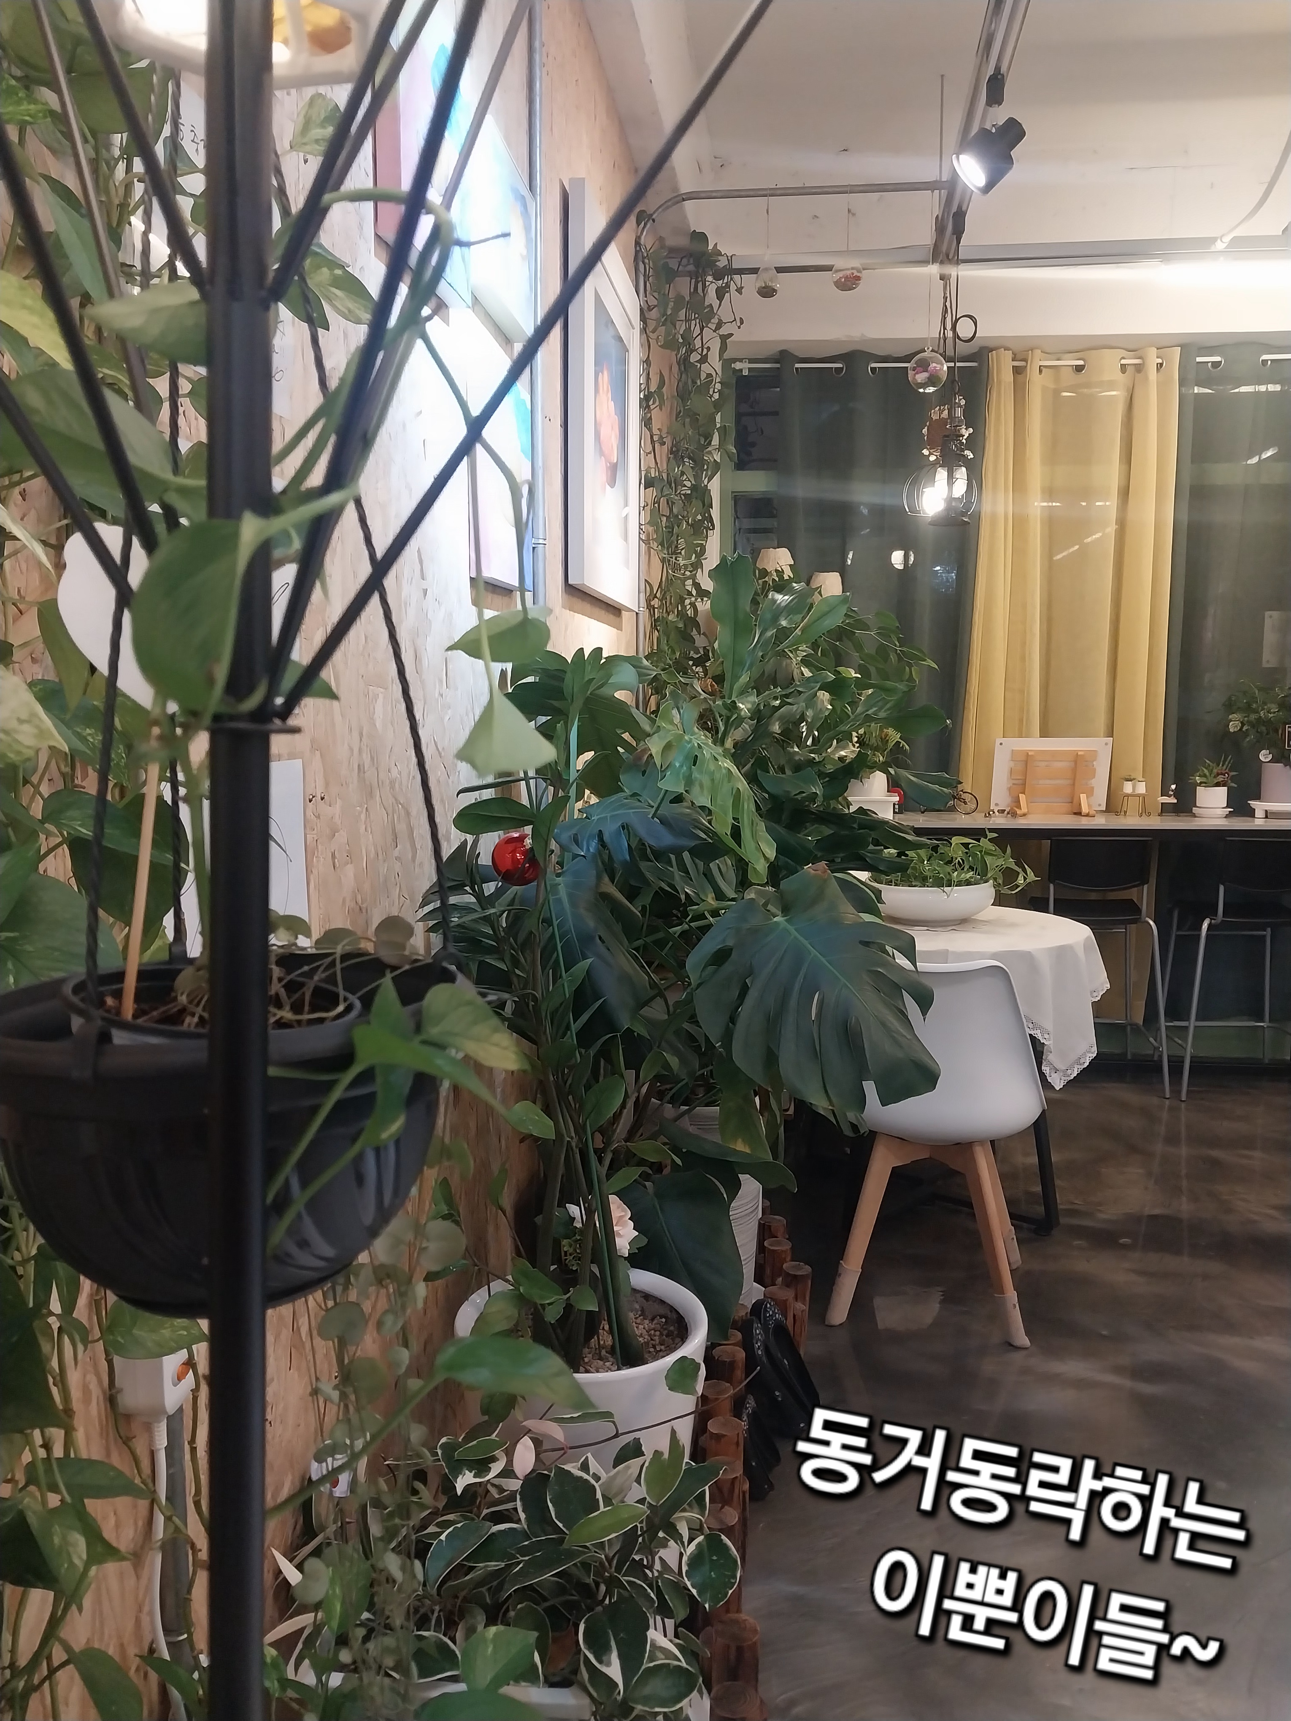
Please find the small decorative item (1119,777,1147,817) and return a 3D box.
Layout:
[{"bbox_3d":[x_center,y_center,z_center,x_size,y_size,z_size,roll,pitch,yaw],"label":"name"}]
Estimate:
[{"bbox_3d":[1.838,-0.241,4.854,0.115,0.150,0.075,1,6,5],"label":"small decorative item"}]

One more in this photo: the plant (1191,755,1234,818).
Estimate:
[{"bbox_3d":[2.100,-0.271,4.800,0.158,0.222,0.150,1,6,5],"label":"plant"}]

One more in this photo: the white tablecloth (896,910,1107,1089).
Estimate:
[{"bbox_3d":[0.808,0.552,3.745,0.920,0.750,0.920,1,6,7],"label":"white tablecloth"}]

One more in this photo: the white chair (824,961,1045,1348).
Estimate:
[{"bbox_3d":[0.673,0.603,2.971,0.460,0.820,0.510,2,7,13],"label":"white chair"}]

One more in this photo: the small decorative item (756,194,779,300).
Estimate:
[{"bbox_3d":[0.324,-1.631,3.439,0.066,0.259,0.066,1,6,5],"label":"small decorative item"}]

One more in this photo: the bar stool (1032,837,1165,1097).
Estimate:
[{"bbox_3d":[1.655,0.364,4.770,0.460,0.900,0.490,1,6,7],"label":"bar stool"}]

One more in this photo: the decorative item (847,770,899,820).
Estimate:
[{"bbox_3d":[0.830,-0.246,4.782,0.210,0.183,0.180,1,6,5],"label":"decorative item"}]

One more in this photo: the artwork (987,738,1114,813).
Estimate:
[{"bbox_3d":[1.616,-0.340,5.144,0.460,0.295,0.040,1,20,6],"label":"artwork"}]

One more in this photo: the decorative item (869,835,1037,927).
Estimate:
[{"bbox_3d":[0.902,0.045,3.779,0.460,0.250,0.380,1,6,7],"label":"decorative item"}]

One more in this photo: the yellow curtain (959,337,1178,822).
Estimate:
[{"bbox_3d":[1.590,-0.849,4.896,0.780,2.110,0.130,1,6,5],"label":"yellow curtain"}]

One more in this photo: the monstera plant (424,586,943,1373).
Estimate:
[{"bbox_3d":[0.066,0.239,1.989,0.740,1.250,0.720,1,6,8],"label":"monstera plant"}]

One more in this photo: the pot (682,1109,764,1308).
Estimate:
[{"bbox_3d":[0.128,0.777,2.946,0.310,0.535,0.310,0,6,0],"label":"pot"}]

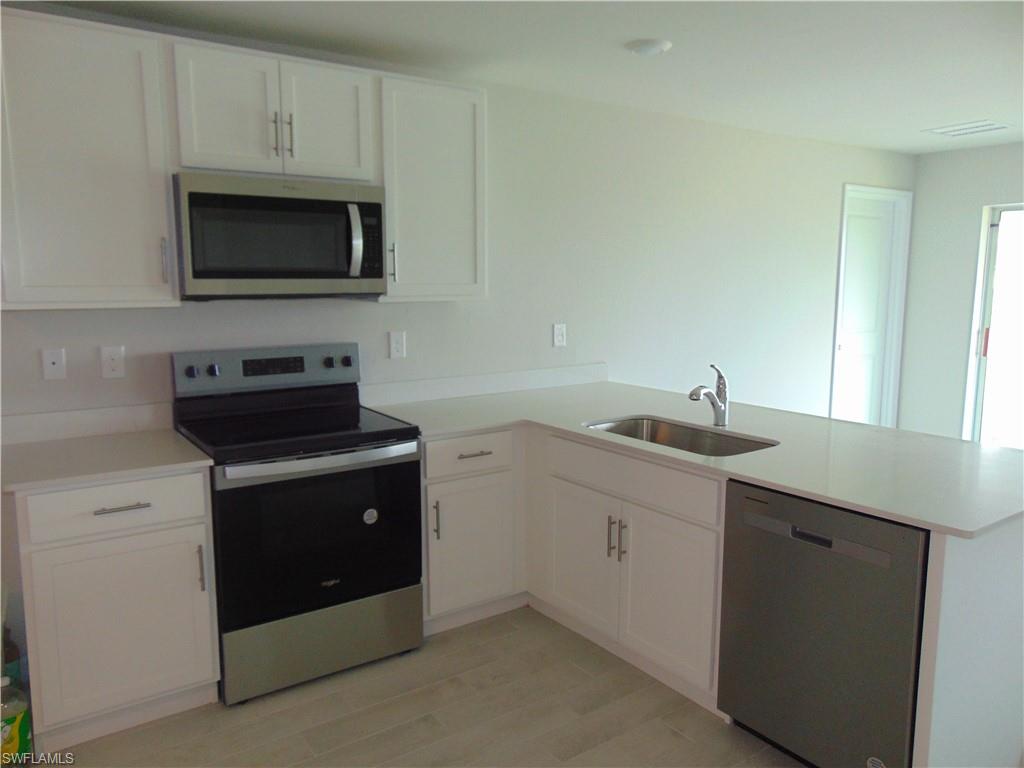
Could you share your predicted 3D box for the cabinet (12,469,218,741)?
[{"bbox_3d":[-1.401,0.689,2.619,0.544,0.865,0.630,-6,9,-34],"label":"cabinet"}]

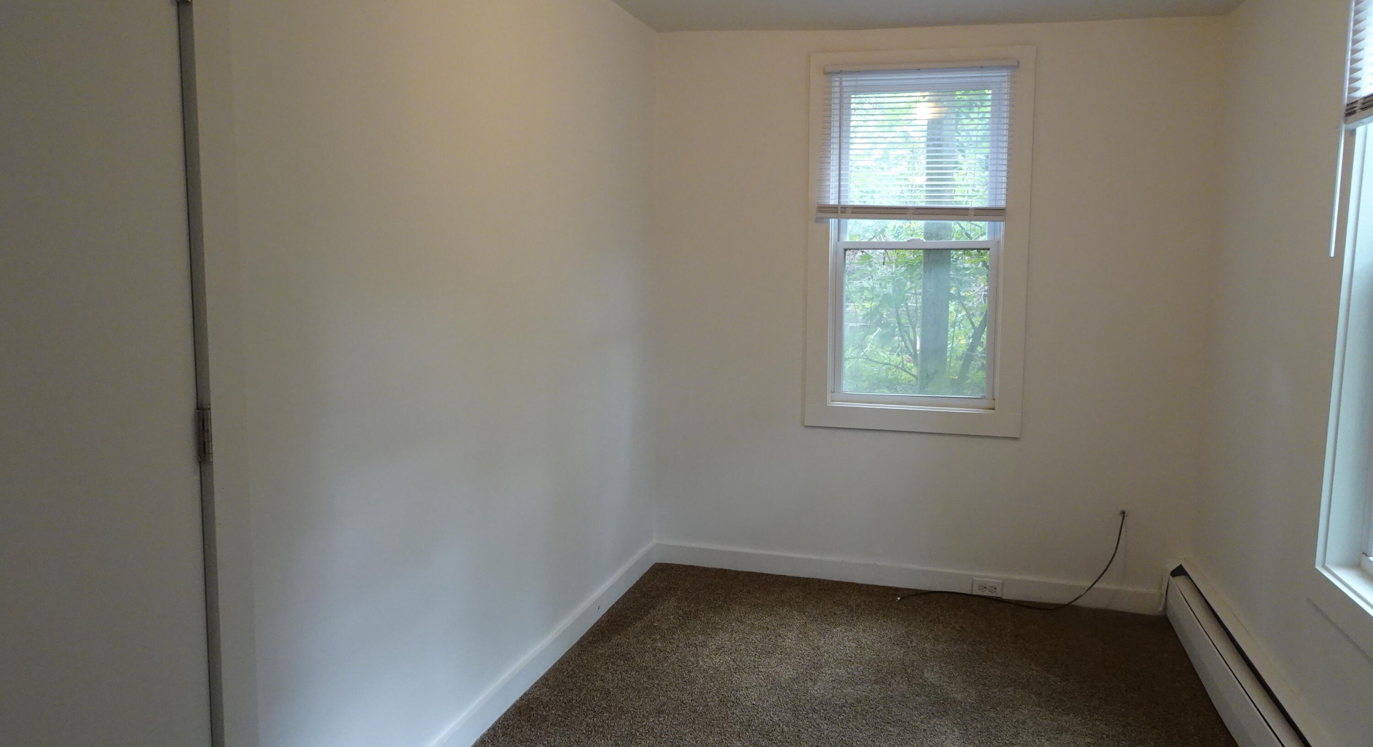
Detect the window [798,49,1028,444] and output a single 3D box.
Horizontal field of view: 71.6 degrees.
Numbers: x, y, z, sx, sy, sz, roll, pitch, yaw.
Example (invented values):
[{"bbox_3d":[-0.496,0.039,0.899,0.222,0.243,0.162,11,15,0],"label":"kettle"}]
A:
[{"bbox_3d":[0.881,-0.492,3.670,0.820,1.445,0.110,2,7,16],"label":"window"}]

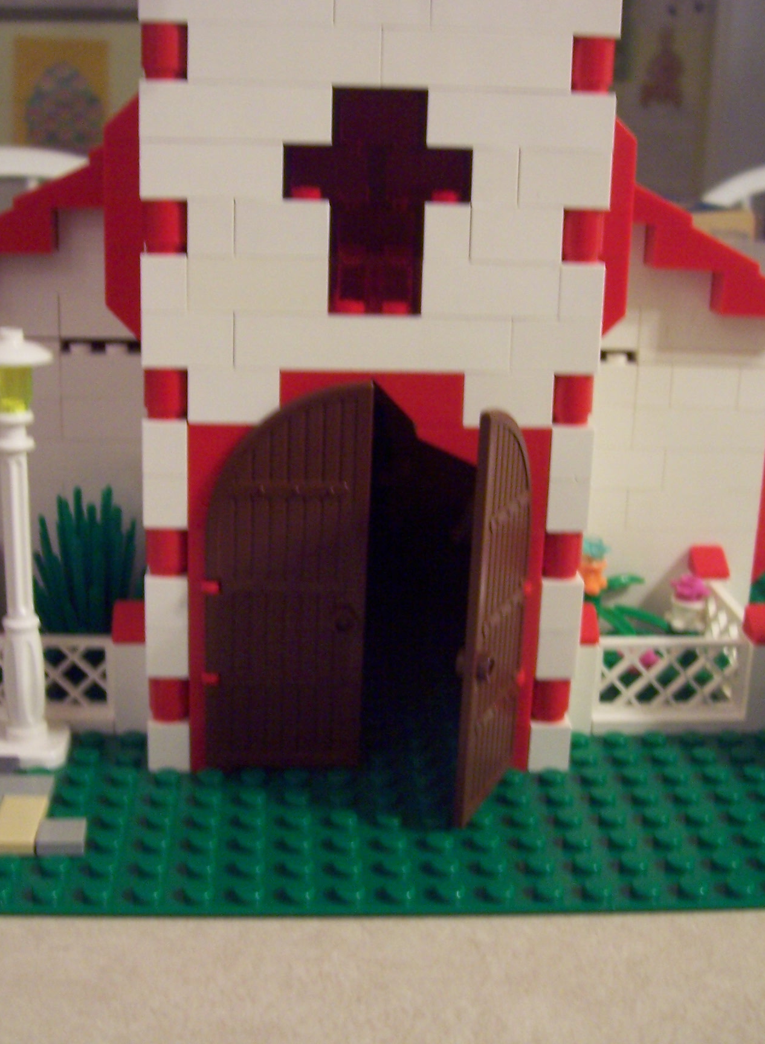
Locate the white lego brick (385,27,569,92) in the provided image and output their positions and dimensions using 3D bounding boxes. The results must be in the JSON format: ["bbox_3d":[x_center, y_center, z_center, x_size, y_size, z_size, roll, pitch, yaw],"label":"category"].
[{"bbox_3d":[0.016,-0.078,0.229,0.032,0.010,0.008,1,16,-4],"label":"white lego brick"}]

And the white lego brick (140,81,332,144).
[{"bbox_3d":[-0.025,-0.069,0.230,0.032,0.010,0.008,1,17,-4],"label":"white lego brick"}]

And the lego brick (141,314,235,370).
[{"bbox_3d":[-0.033,-0.032,0.236,0.016,0.010,0.008,1,17,-4],"label":"lego brick"}]

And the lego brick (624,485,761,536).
[{"bbox_3d":[0.072,-0.003,0.321,0.032,0.010,0.008,1,15,-4],"label":"lego brick"}]

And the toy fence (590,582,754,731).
[{"bbox_3d":[0.061,0.029,0.297,0.039,0.019,0.041,1,16,-4],"label":"toy fence"}]

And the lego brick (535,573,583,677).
[{"bbox_3d":[0.033,0.019,0.258,0.008,0.019,0.008,1,16,-4],"label":"lego brick"}]

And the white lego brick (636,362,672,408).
[{"bbox_3d":[0.061,-0.031,0.312,0.008,0.010,0.008,1,16,-4],"label":"white lego brick"}]

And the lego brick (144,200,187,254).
[{"bbox_3d":[-0.037,-0.050,0.231,0.008,0.010,0.008,1,17,-4],"label":"lego brick"}]

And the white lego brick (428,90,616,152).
[{"bbox_3d":[0.023,-0.068,0.232,0.032,0.010,0.008,1,15,-4],"label":"white lego brick"}]

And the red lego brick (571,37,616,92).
[{"bbox_3d":[0.035,-0.077,0.230,0.008,0.010,0.008,1,16,-4],"label":"red lego brick"}]

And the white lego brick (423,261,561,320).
[{"bbox_3d":[0.018,-0.041,0.240,0.024,0.010,0.008,1,15,-4],"label":"white lego brick"}]

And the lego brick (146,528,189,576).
[{"bbox_3d":[-0.039,0.004,0.248,0.008,0.010,0.008,1,15,-4],"label":"lego brick"}]

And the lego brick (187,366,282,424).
[{"bbox_3d":[-0.026,-0.023,0.242,0.016,0.010,0.008,1,16,-4],"label":"lego brick"}]

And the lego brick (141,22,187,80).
[{"bbox_3d":[-0.035,-0.076,0.223,0.008,0.010,0.008,1,17,-4],"label":"lego brick"}]

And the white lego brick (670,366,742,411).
[{"bbox_3d":[0.072,-0.031,0.311,0.016,0.010,0.008,1,17,-4],"label":"white lego brick"}]

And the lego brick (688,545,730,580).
[{"bbox_3d":[0.076,0.009,0.316,0.008,0.007,0.008,1,17,-4],"label":"lego brick"}]

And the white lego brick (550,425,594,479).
[{"bbox_3d":[0.034,-0.013,0.251,0.008,0.010,0.008,1,17,-4],"label":"white lego brick"}]

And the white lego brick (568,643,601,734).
[{"bbox_3d":[0.039,0.033,0.279,0.008,0.019,0.008,1,15,-4],"label":"white lego brick"}]

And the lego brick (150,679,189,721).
[{"bbox_3d":[-0.040,0.032,0.257,0.008,0.010,0.008,1,16,-4],"label":"lego brick"}]

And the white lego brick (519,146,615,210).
[{"bbox_3d":[0.031,-0.059,0.235,0.016,0.010,0.008,1,16,-4],"label":"white lego brick"}]

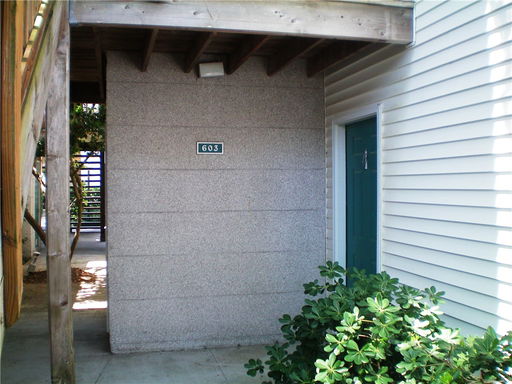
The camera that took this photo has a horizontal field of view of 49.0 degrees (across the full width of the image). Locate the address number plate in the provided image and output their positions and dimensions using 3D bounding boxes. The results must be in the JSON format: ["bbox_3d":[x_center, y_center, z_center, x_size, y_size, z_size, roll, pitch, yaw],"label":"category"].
[{"bbox_3d":[-0.437,-0.416,5.389,0.256,0.120,0.020,-1,1,-13],"label":"address number plate"}]

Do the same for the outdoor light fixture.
[{"bbox_3d":[-0.423,-1.146,5.331,0.230,0.125,0.110,-5,2,-13],"label":"outdoor light fixture"}]

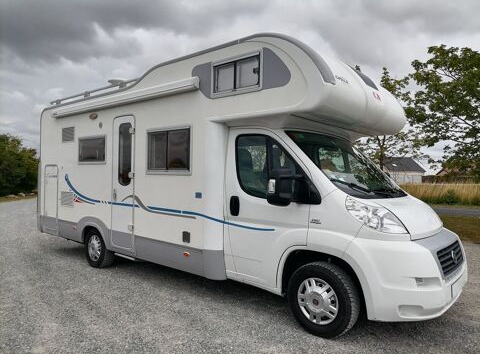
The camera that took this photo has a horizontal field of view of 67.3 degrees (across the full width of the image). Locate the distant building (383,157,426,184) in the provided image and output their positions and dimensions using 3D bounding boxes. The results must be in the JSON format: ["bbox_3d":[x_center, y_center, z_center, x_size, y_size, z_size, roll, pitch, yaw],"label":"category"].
[{"bbox_3d":[34.047,-1.159,76.000,9.000,5.700,7.500,1,0,-16],"label":"distant building"}]

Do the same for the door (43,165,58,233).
[{"bbox_3d":[-3.408,0.398,6.548,0.547,1.205,0.050,1,0,40],"label":"door"}]

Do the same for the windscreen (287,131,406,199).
[{"bbox_3d":[1.255,-0.127,4.099,1.690,1.020,0.180,1,-45,-50],"label":"windscreen"}]

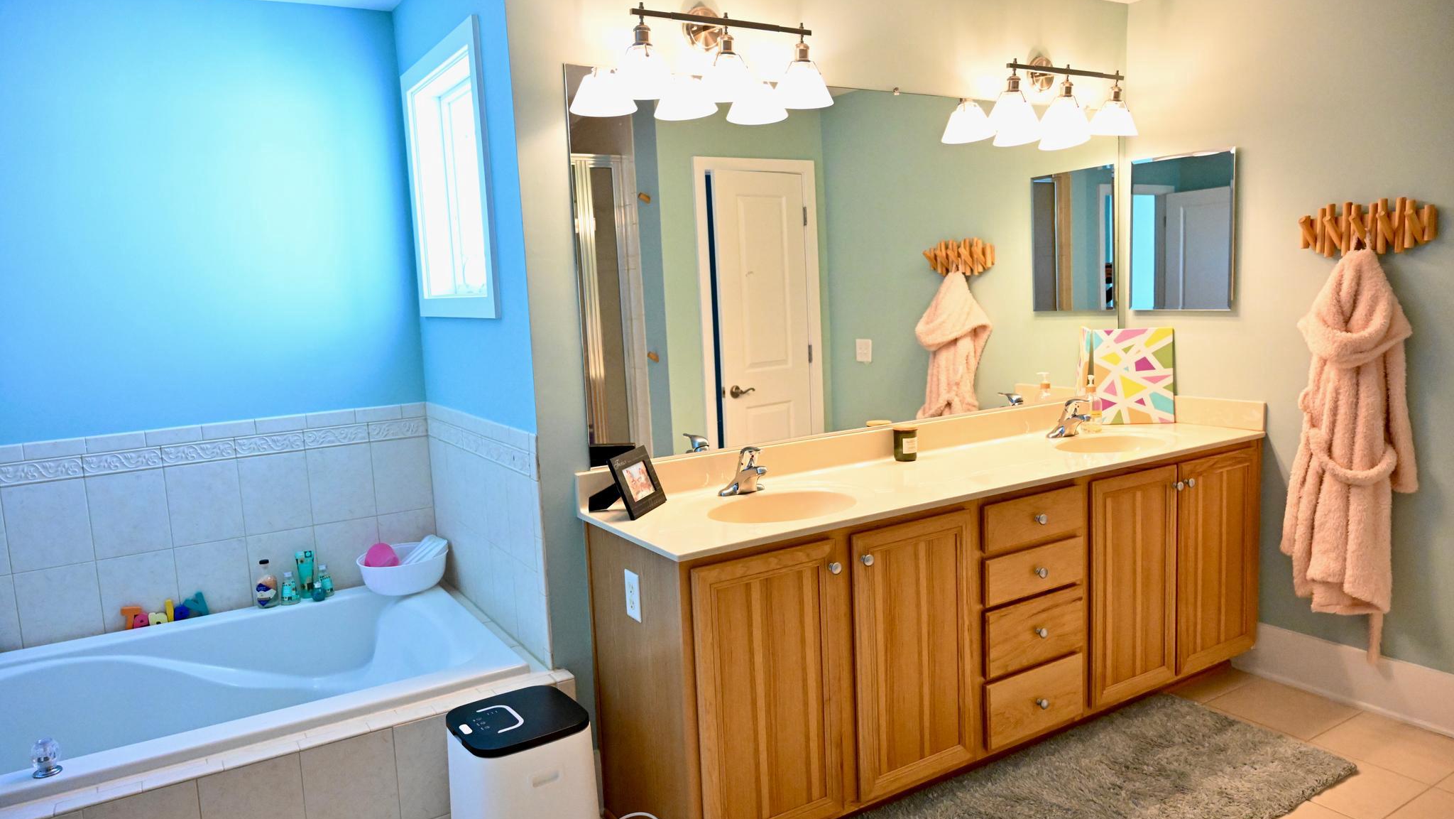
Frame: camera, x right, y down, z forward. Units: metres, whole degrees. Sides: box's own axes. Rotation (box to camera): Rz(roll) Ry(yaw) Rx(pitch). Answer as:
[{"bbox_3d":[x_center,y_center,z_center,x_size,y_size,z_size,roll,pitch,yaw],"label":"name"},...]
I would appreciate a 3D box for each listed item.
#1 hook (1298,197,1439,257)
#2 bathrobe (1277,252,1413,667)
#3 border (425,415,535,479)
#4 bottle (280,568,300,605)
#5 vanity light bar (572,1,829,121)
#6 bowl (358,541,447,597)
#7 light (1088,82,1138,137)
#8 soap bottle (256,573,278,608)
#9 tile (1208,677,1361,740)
[{"bbox_3d":[1.939,-0.560,2.972,0.085,0.174,0.397,-7,8,-31],"label":"hook"},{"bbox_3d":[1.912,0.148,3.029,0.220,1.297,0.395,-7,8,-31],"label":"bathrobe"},{"bbox_3d":[-0.791,0.110,3.006,0.012,0.068,1.065,-7,8,-31],"label":"border"},{"bbox_3d":[-1.449,0.588,3.209,0.057,0.116,0.056,-7,8,-31],"label":"bottle"},{"bbox_3d":[-0.010,-0.969,2.605,0.680,0.260,0.212,-7,8,-31],"label":"vanity light bar"},{"bbox_3d":[-1.095,0.550,3.295,0.300,0.122,0.306,-3,7,0],"label":"bowl"},{"bbox_3d":[1.382,-1.071,3.450,0.172,0.190,0.172,-7,8,-31],"label":"light"},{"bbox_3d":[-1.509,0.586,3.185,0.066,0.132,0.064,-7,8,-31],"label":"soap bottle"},{"bbox_3d":[1.820,0.981,3.176,0.342,0.010,0.326,-7,8,-31],"label":"tile"}]

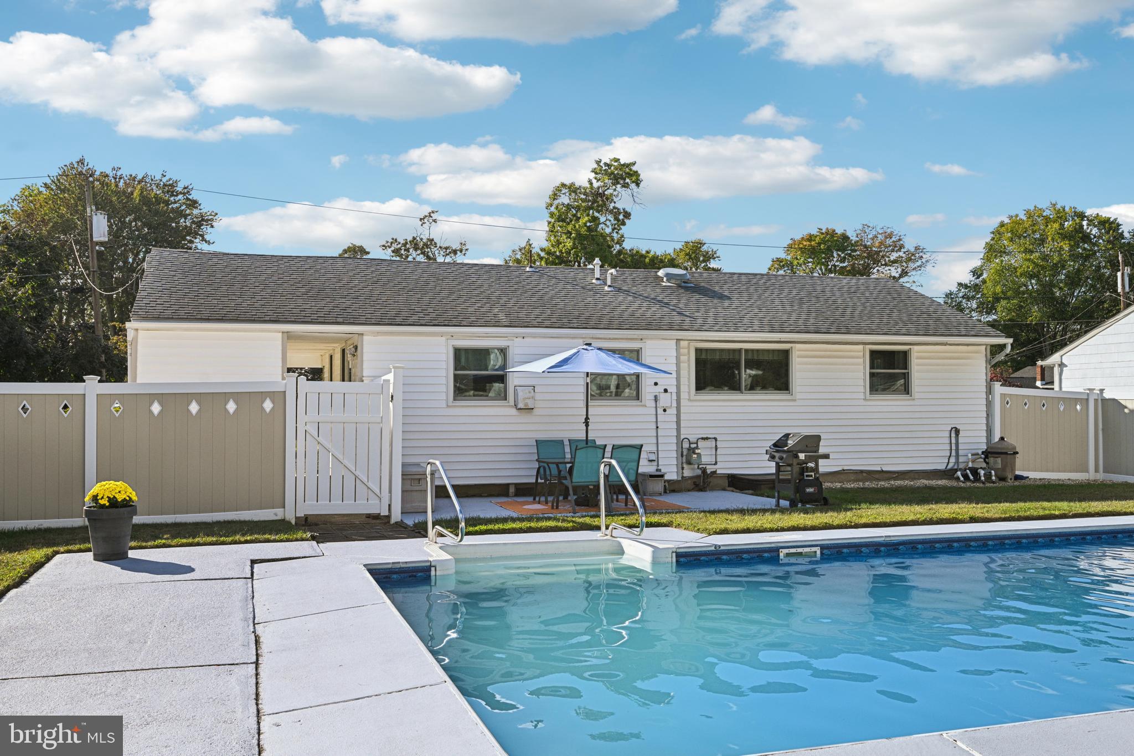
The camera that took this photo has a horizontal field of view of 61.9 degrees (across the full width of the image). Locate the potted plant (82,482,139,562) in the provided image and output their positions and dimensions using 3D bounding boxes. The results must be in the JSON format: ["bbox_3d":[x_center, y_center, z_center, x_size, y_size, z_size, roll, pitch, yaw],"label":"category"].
[{"bbox_3d":[-4.512,1.409,9.321,0.490,0.770,0.490,0,-1,0],"label":"potted plant"}]

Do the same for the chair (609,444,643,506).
[{"bbox_3d":[0.793,1.444,13.779,0.560,0.950,0.660,0,-1,-17],"label":"chair"}]

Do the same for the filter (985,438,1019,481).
[{"bbox_3d":[8.521,1.574,18.469,0.590,0.870,0.590,0,-1,-17],"label":"filter"}]

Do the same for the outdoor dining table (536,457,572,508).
[{"bbox_3d":[0.319,1.581,14.290,1.380,0.700,0.950,0,-1,-17],"label":"outdoor dining table"}]

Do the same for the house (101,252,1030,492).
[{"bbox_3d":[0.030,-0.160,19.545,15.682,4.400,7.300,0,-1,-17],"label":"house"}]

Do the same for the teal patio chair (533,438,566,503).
[{"bbox_3d":[-0.145,1.468,14.787,0.560,0.950,0.660,0,-1,-17],"label":"teal patio chair"}]

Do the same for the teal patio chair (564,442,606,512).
[{"bbox_3d":[0.277,1.441,13.631,0.560,0.950,0.660,0,-1,-17],"label":"teal patio chair"}]

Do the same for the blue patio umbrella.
[{"bbox_3d":[0.317,0.705,14.260,2.450,2.450,2.350,0,-1,0],"label":"blue patio umbrella"}]

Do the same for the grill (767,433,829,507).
[{"bbox_3d":[3.492,1.374,14.273,0.640,1.100,1.150,0,-1,-17],"label":"grill"}]

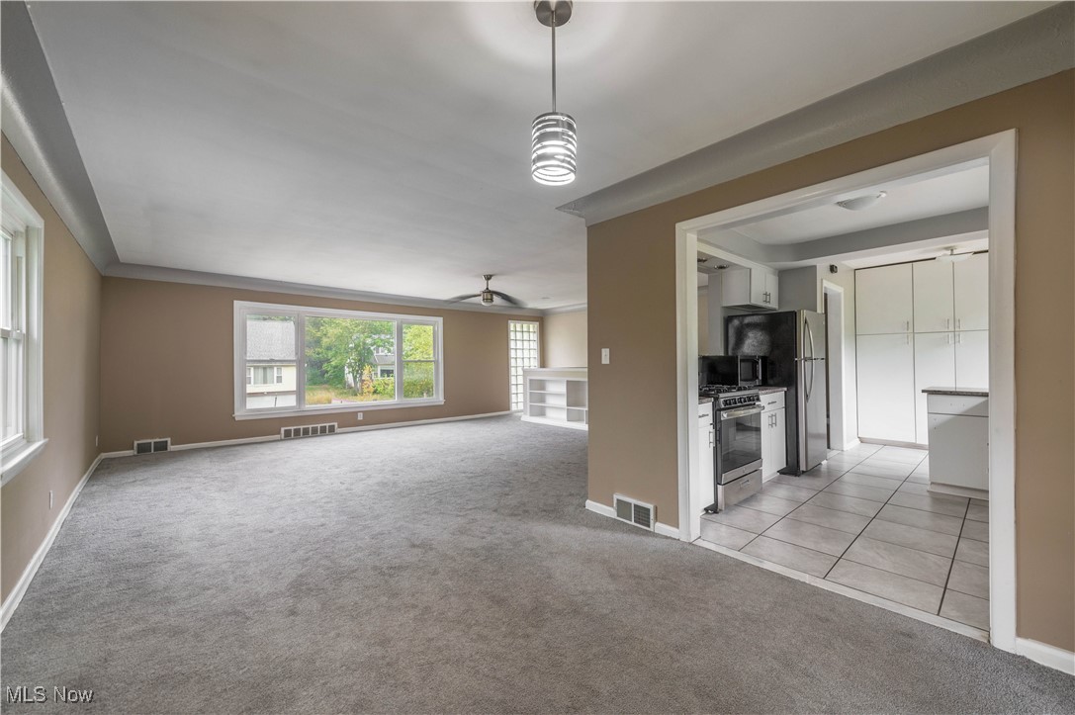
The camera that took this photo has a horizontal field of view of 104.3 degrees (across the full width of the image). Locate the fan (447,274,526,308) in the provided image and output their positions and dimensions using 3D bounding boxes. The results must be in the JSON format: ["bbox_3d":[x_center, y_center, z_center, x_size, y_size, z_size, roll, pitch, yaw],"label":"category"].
[{"bbox_3d":[-0.718,-0.962,6.075,1.220,0.480,1.220,0,-1,-42],"label":"fan"}]

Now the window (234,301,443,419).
[{"bbox_3d":[-3.187,0.056,7.290,3.460,1.750,0.120,0,-1,-42],"label":"window"}]

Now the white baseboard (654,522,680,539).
[{"bbox_3d":[0.857,1.151,2.780,0.020,0.072,0.179,0,-1,-42],"label":"white baseboard"}]

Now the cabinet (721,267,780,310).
[{"bbox_3d":[2.473,-0.763,4.816,0.830,0.385,0.295,0,-1,-42],"label":"cabinet"}]

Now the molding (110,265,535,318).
[{"bbox_3d":[-2.611,-1.082,7.664,7.439,0.175,0.150,0,-1,-42],"label":"molding"}]

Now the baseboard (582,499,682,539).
[{"bbox_3d":[0.649,1.155,3.014,0.020,0.072,0.806,0,-1,-42],"label":"baseboard"}]

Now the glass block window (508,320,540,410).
[{"bbox_3d":[-0.327,0.202,9.767,0.914,2.050,0.110,0,-1,-42],"label":"glass block window"}]

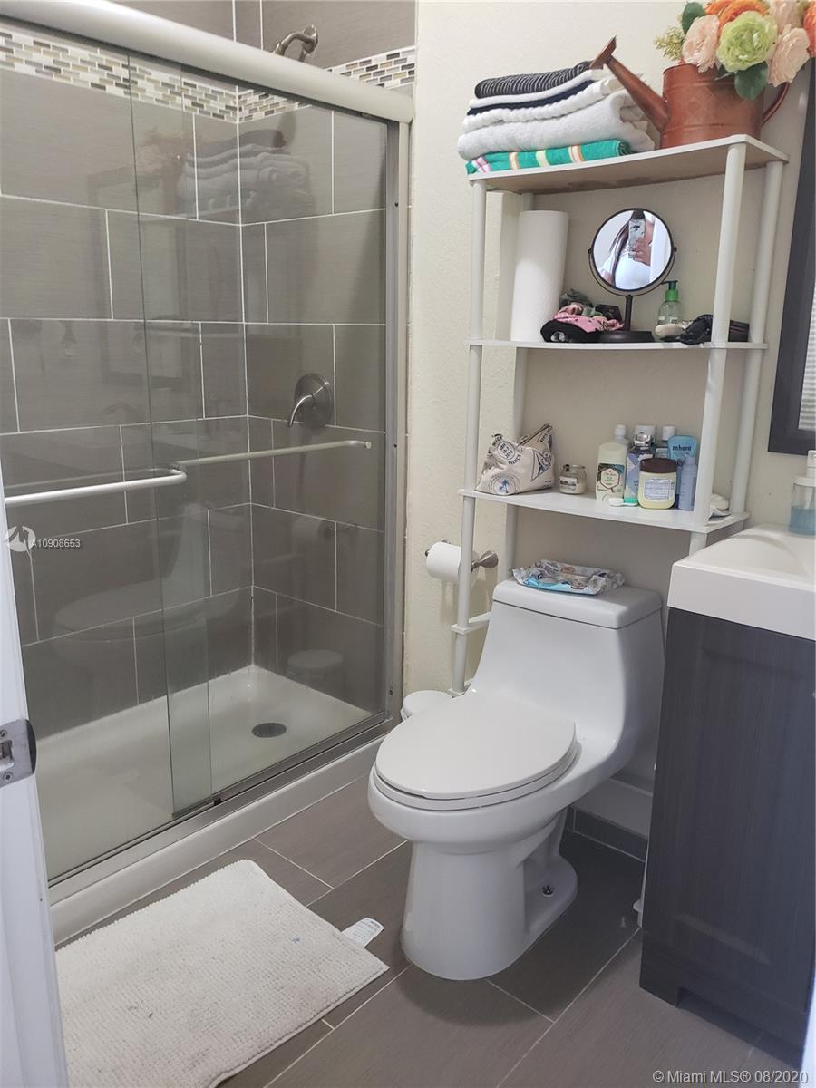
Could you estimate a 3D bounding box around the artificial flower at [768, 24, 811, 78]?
[{"bbox_3d":[0.653,-0.844,1.399,0.078,0.090,0.070,4,15,10],"label":"artificial flower"}]

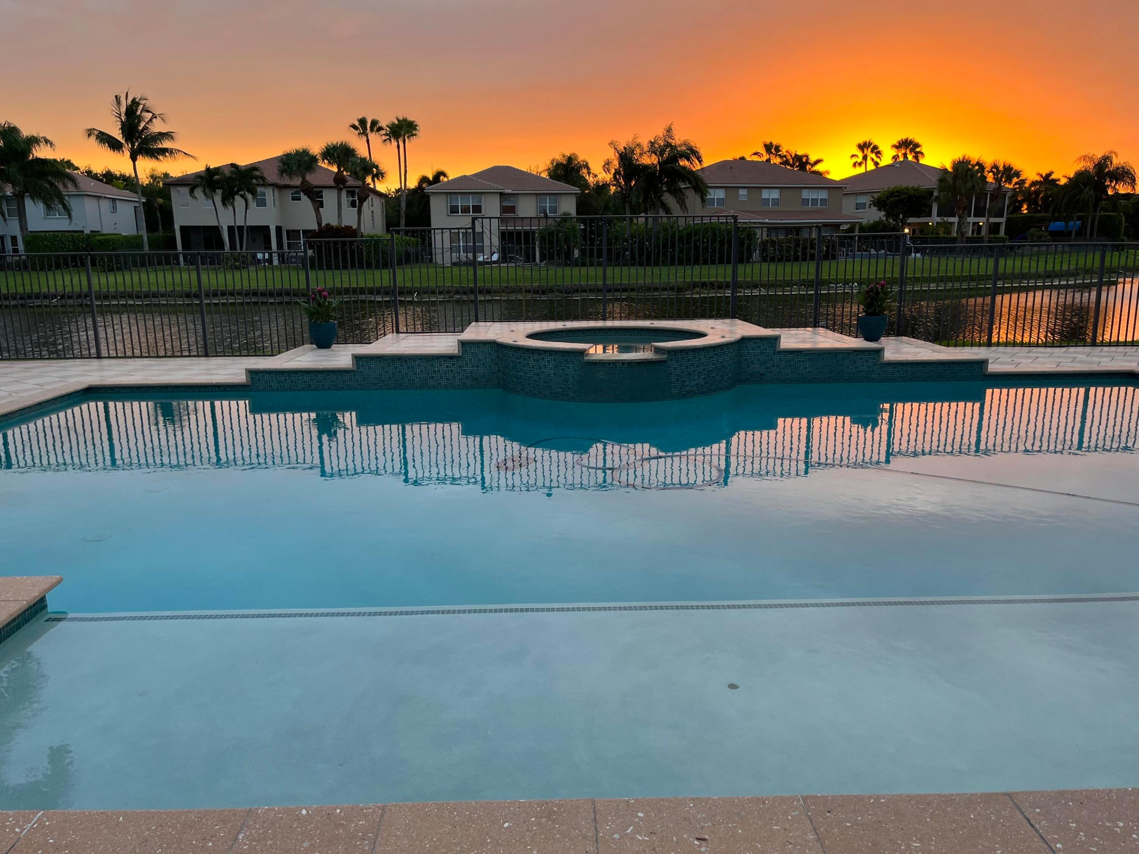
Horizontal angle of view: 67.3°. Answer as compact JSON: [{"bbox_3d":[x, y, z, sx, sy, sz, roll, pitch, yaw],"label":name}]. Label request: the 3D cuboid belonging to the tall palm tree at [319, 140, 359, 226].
[{"bbox_3d":[-15.185,-14.725,56.756,2.609,8.107,2.609,-4,12,-14],"label":"tall palm tree"}]

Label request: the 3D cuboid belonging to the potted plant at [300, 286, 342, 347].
[{"bbox_3d":[-3.545,-1.564,12.214,0.585,0.865,0.526,-4,12,-16],"label":"potted plant"}]

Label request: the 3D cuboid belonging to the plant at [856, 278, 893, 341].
[{"bbox_3d":[4.392,-1.681,12.342,0.508,0.875,0.508,4,13,19],"label":"plant"}]

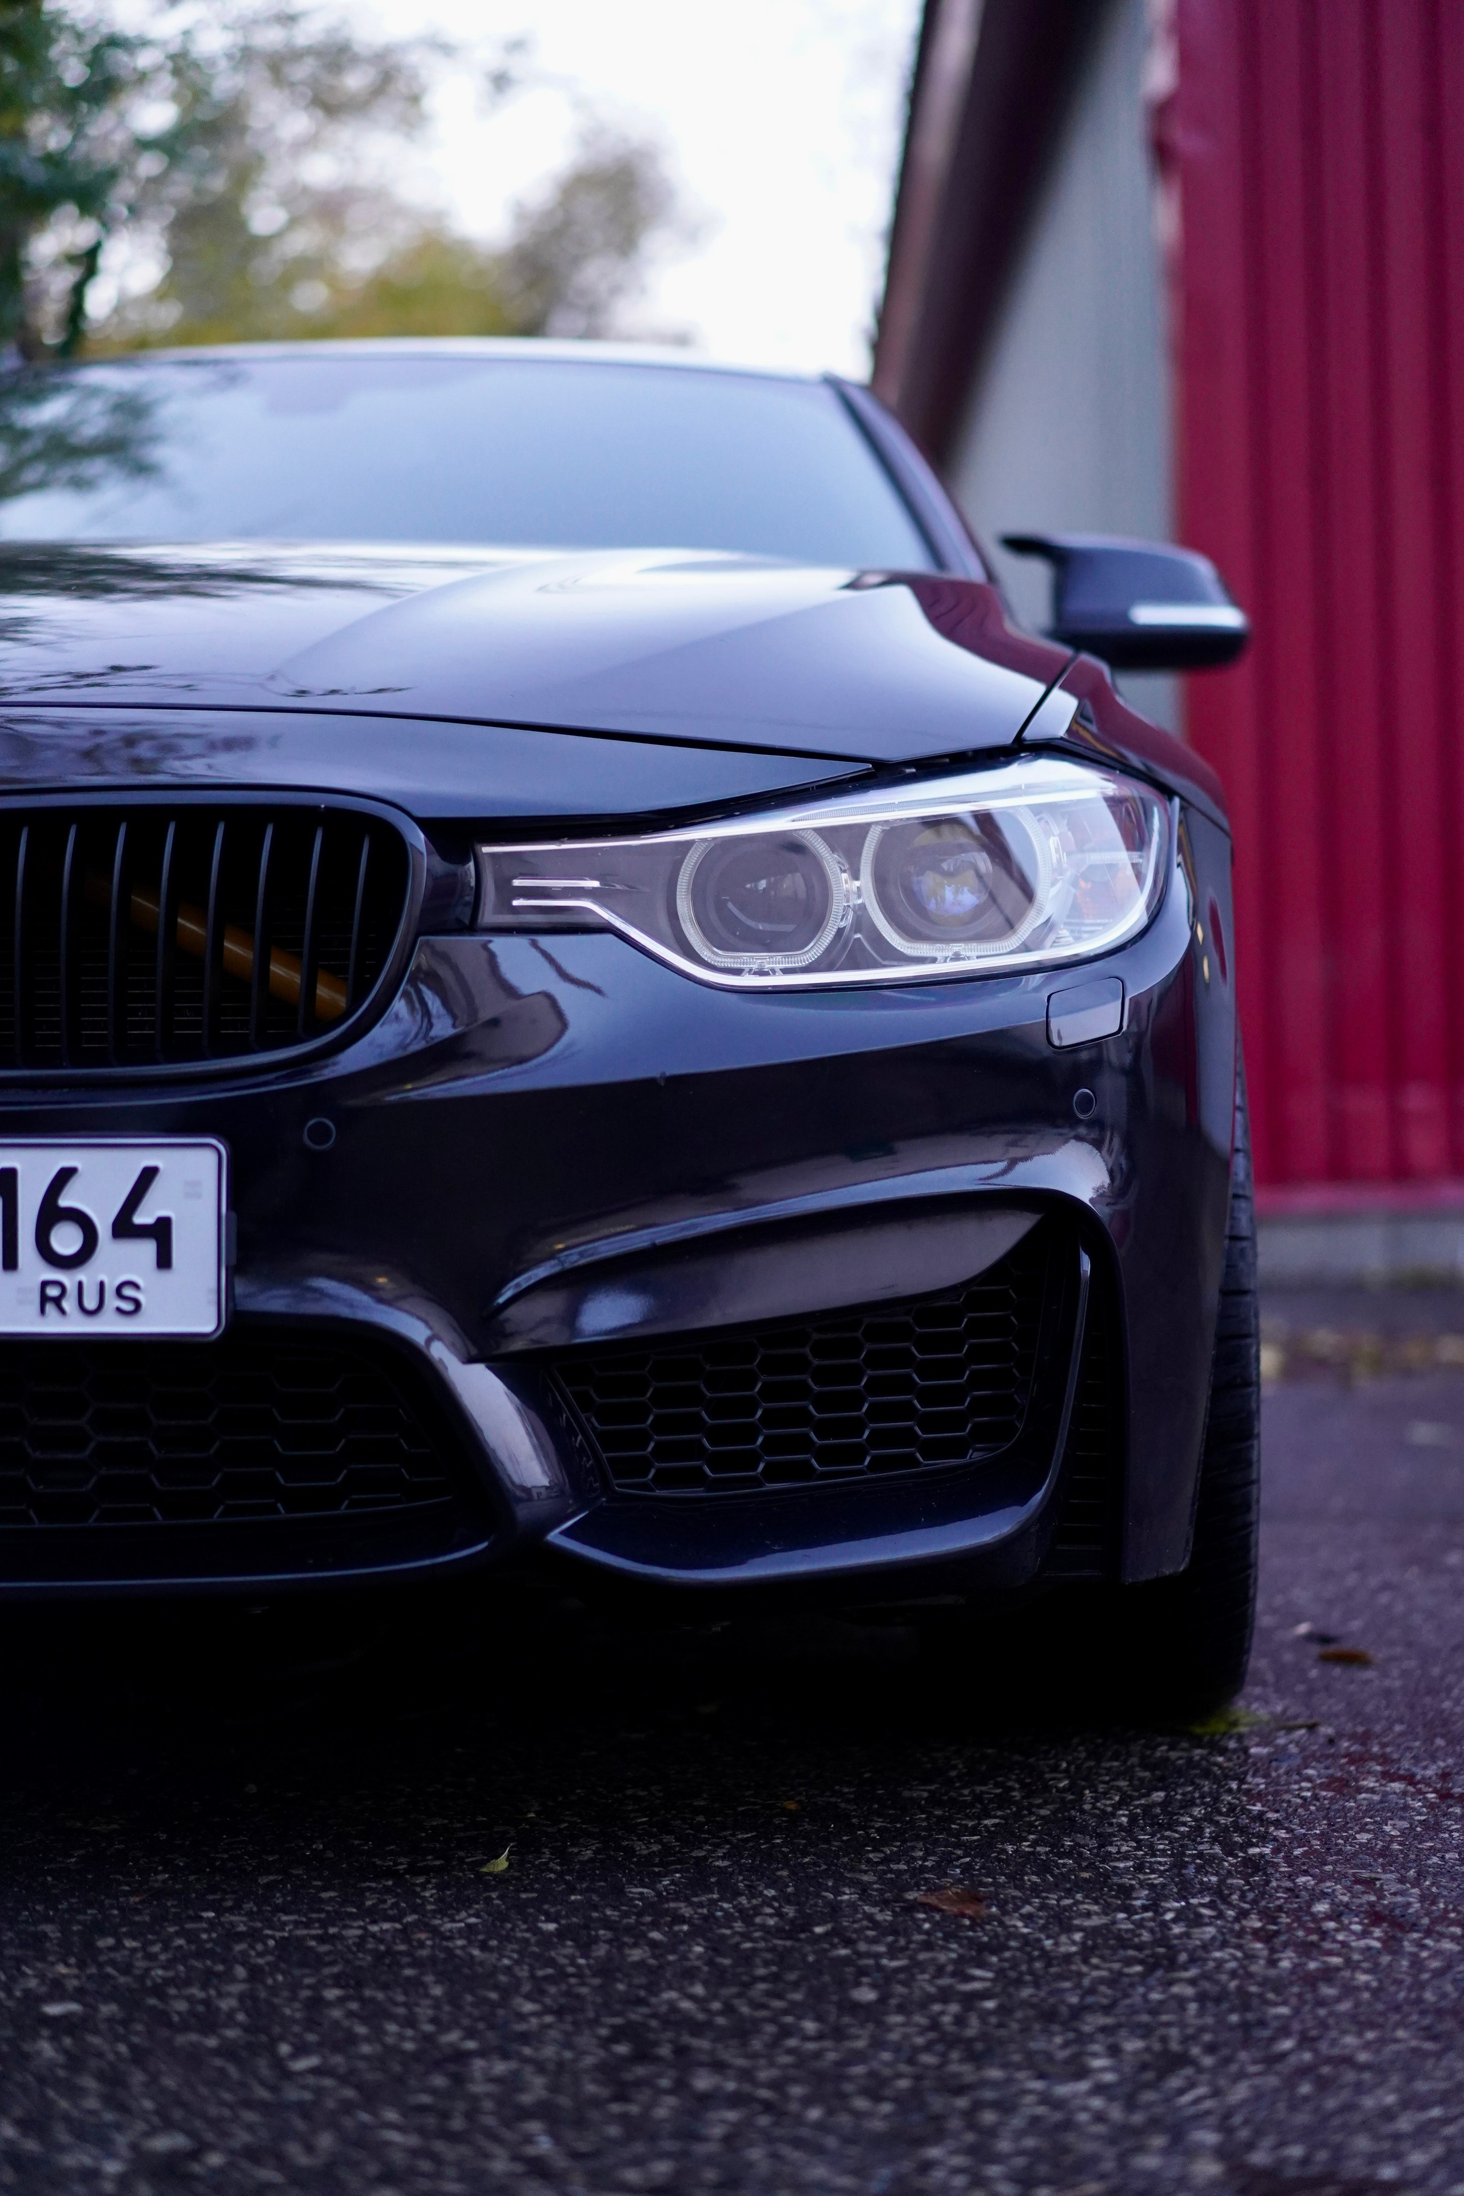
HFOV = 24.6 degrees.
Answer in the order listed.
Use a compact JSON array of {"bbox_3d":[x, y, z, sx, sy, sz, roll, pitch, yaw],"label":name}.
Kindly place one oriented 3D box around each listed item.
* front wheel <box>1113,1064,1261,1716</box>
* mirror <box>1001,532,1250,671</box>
[{"bbox_3d":[0.273,0.156,2.630,0.235,0.660,0.660,-1,-2,4],"label":"front wheel"},{"bbox_3d":[0.416,-0.526,3.550,0.262,0.146,0.160,-1,-2,3],"label":"mirror"}]

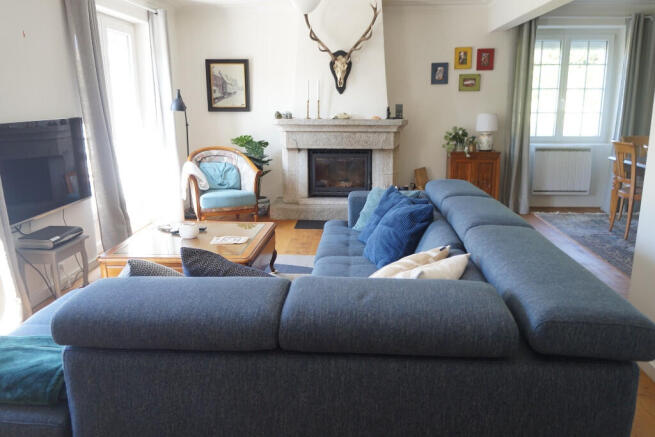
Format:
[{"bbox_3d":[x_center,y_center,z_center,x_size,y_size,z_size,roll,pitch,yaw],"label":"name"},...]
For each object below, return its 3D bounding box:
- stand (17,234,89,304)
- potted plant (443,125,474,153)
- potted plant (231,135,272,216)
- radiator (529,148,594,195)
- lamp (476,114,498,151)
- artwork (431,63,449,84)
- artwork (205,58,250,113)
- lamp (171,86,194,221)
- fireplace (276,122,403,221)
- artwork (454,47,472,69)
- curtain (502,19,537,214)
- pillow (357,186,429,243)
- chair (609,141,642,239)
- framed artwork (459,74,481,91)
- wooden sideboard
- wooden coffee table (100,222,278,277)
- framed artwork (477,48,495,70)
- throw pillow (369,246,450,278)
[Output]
[{"bbox_3d":[-1.891,0.398,3.424,0.291,0.470,0.379,0,14,4],"label":"stand"},{"bbox_3d":[1.549,-0.934,5.834,0.360,0.320,0.320,0,14,4],"label":"potted plant"},{"bbox_3d":[-0.936,-0.529,6.110,0.508,1.005,0.480,1,13,5],"label":"potted plant"},{"bbox_3d":[2.970,-0.601,6.261,0.693,0.589,0.100,0,14,4],"label":"radiator"},{"bbox_3d":[1.895,-1.022,5.847,0.247,0.445,0.247,1,13,5],"label":"lamp"},{"bbox_3d":[1.343,-1.727,5.871,0.200,0.249,0.020,0,14,4],"label":"artwork"},{"bbox_3d":[-1.222,-1.634,6.067,0.538,0.622,0.030,0,14,4],"label":"artwork"},{"bbox_3d":[-1.698,-0.756,5.898,0.260,1.530,0.260,-4,14,-12],"label":"lamp"},{"bbox_3d":[0.158,-0.613,5.968,1.595,1.184,0.522,0,14,4],"label":"fireplace"},{"bbox_3d":[1.607,-1.892,5.811,0.203,0.250,0.020,0,14,4],"label":"artwork"},{"bbox_3d":[2.294,-1.186,5.857,0.301,2.311,0.150,1,13,5],"label":"curtain"},{"bbox_3d":[0.419,0.014,3.192,0.160,0.440,0.440,31,-5,-30],"label":"pillow"},{"bbox_3d":[3.268,-0.283,4.987,0.500,0.950,0.430,0,14,4],"label":"chair"},{"bbox_3d":[1.714,-1.627,5.905,0.253,0.198,0.024,1,13,5],"label":"framed artwork"},{"bbox_3d":[1.752,-0.422,6.000,0.584,0.790,0.340,1,13,5],"label":"wooden sideboard"},{"bbox_3d":[-0.953,0.349,3.613,1.014,0.424,0.987,1,13,5],"label":"wooden coffee table"},{"bbox_3d":[1.868,-1.871,5.798,0.201,0.244,0.020,0,14,4],"label":"framed artwork"},{"bbox_3d":[0.398,0.303,2.344,0.440,0.160,0.440,-32,12,6],"label":"throw pillow"}]

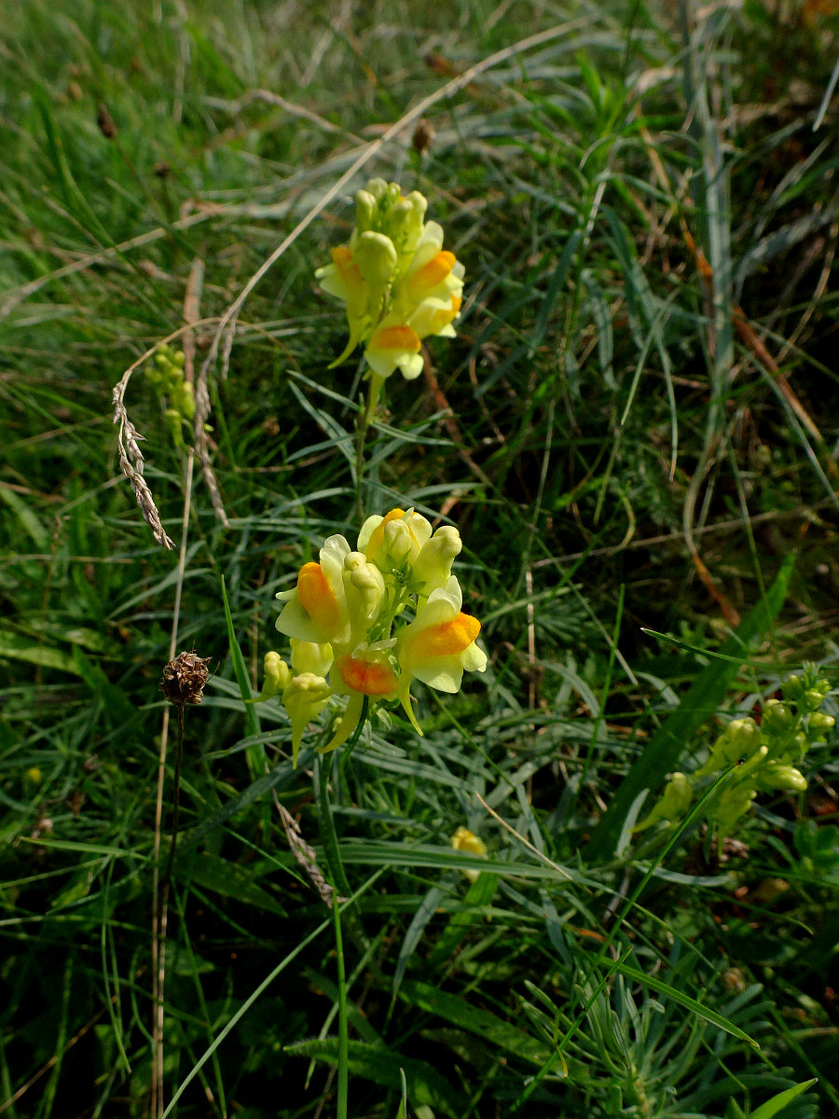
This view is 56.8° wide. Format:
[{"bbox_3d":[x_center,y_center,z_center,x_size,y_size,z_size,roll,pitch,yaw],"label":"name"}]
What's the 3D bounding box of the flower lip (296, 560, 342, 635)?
[{"bbox_3d":[-0.019,0.007,0.150,0.008,0.013,0.007,13,37,34],"label":"flower lip"}]

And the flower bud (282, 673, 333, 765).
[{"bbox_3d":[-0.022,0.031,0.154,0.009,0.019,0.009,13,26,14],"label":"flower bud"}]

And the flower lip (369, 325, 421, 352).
[{"bbox_3d":[-0.006,-0.057,0.200,0.013,0.006,0.008,-17,39,-18],"label":"flower lip"}]

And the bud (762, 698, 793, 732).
[{"bbox_3d":[0.086,0.037,0.186,0.007,0.008,0.007,14,27,-4],"label":"bud"}]

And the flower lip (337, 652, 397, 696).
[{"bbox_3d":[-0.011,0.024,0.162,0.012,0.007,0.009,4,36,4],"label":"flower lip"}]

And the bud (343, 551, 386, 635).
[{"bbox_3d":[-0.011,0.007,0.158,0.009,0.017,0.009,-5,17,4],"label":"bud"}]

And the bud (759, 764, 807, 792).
[{"bbox_3d":[0.103,0.062,0.220,0.014,0.007,0.007,12,44,15],"label":"bud"}]

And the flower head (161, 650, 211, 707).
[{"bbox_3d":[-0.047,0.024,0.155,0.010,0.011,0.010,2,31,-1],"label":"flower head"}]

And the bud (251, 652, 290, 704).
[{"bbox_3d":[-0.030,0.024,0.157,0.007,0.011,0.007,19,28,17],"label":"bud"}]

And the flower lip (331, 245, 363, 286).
[{"bbox_3d":[-0.019,-0.077,0.203,0.009,0.007,0.009,12,39,-18],"label":"flower lip"}]

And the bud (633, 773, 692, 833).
[{"bbox_3d":[0.058,0.058,0.186,0.009,0.018,0.009,41,18,-11],"label":"bud"}]

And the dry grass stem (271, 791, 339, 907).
[{"bbox_3d":[-0.026,0.065,0.175,0.006,0.029,0.005,-27,15,8],"label":"dry grass stem"}]

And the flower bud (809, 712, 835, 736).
[{"bbox_3d":[0.117,0.048,0.226,0.009,0.006,0.006,-13,42,27],"label":"flower bud"}]

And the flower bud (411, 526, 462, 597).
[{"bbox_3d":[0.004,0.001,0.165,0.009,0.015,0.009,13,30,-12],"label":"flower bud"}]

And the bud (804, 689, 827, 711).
[{"bbox_3d":[0.116,0.041,0.228,0.006,0.007,0.006,19,40,-16],"label":"bud"}]

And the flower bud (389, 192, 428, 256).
[{"bbox_3d":[-0.003,-0.086,0.199,0.009,0.017,0.009,-1,29,-11],"label":"flower bud"}]

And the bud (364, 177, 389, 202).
[{"bbox_3d":[-0.011,-0.096,0.202,0.006,0.007,0.006,0,37,0],"label":"bud"}]

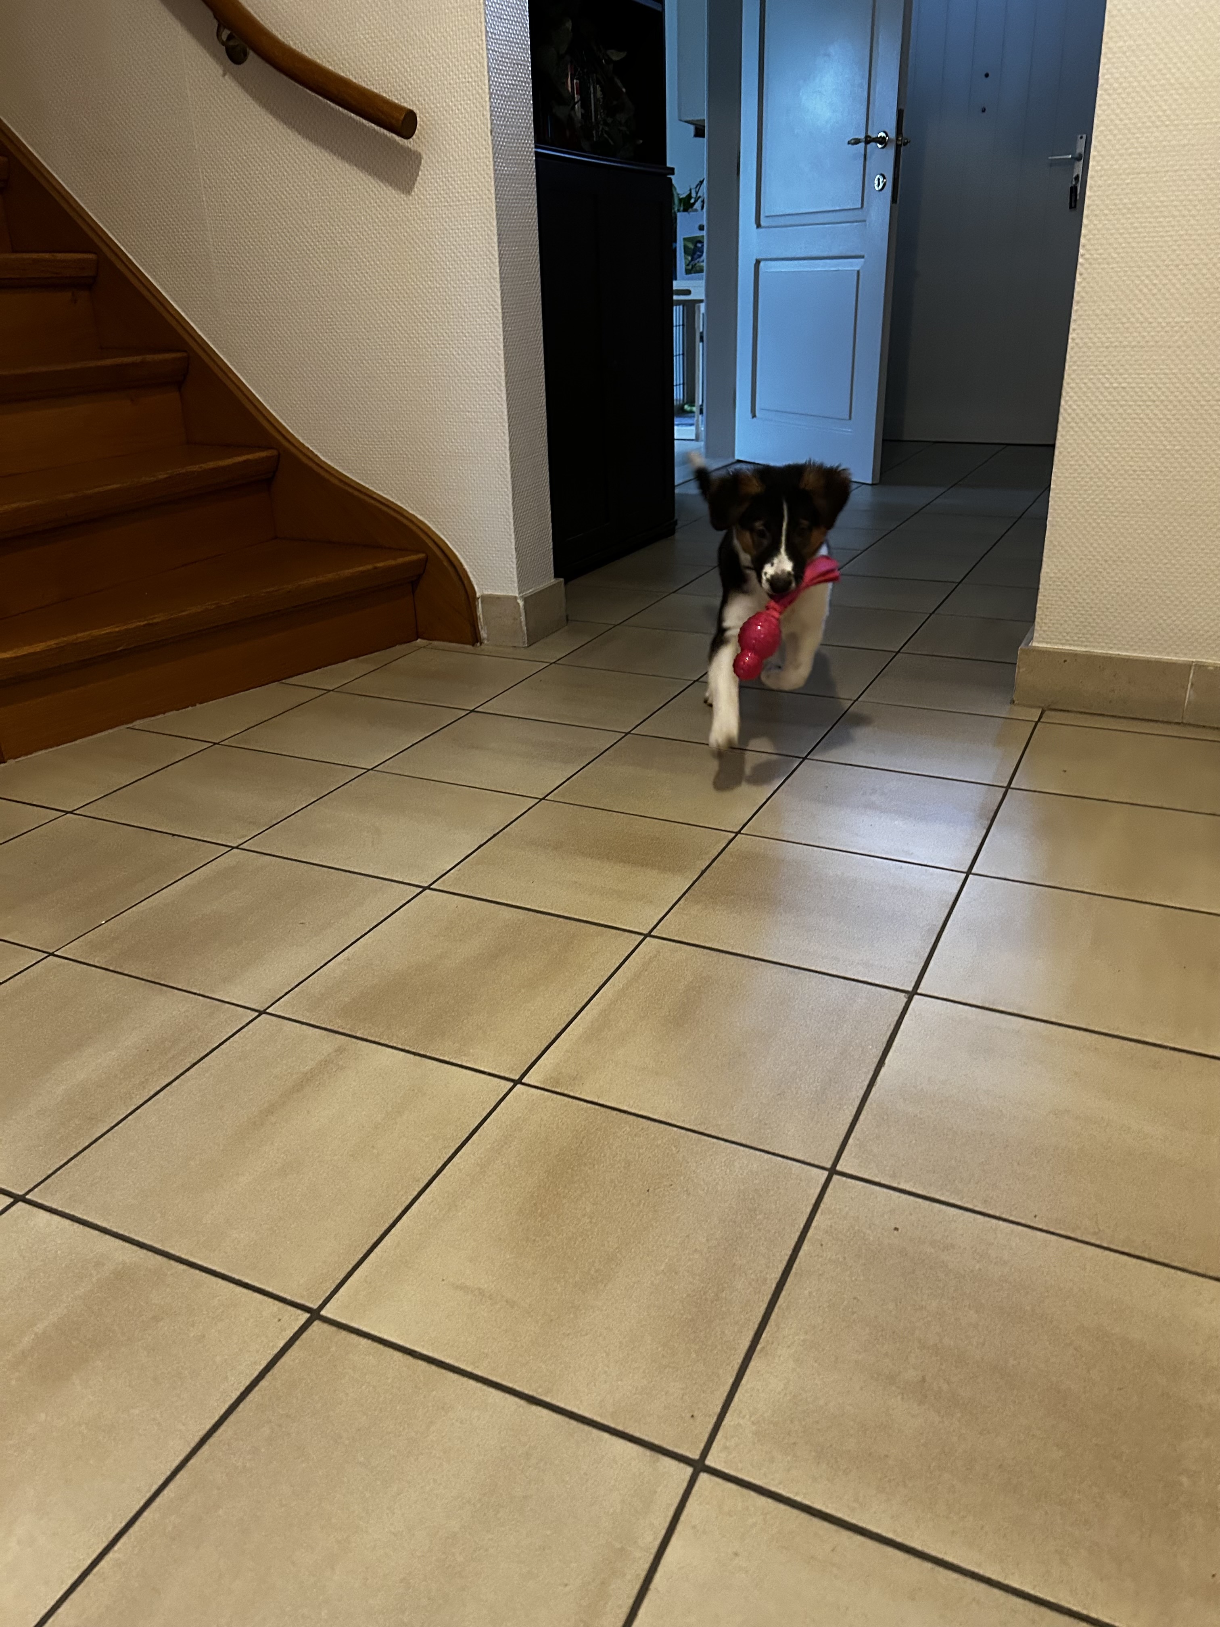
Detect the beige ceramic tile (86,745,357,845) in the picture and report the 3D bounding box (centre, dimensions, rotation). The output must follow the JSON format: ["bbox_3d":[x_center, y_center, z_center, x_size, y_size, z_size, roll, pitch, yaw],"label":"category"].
[{"bbox_3d":[-0.573,-0.029,1.820,0.297,0.010,0.297,10,26,24],"label":"beige ceramic tile"}]

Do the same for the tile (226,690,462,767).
[{"bbox_3d":[-0.442,-0.141,2.068,0.297,0.012,0.297,10,26,24],"label":"tile"}]

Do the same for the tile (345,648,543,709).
[{"bbox_3d":[-0.312,-0.254,2.322,0.297,0.012,0.297,10,26,24],"label":"tile"}]

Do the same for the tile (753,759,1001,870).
[{"bbox_3d":[0.376,-0.001,1.710,0.297,0.012,0.297,10,26,24],"label":"tile"}]

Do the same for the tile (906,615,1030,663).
[{"bbox_3d":[0.759,-0.340,2.450,0.282,0.012,0.297,10,26,24],"label":"tile"}]

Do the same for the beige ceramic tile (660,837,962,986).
[{"bbox_3d":[0.246,0.113,1.460,0.297,0.012,0.297,10,26,24],"label":"beige ceramic tile"}]

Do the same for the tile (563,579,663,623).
[{"bbox_3d":[-0.049,-0.479,2.811,0.285,0.010,0.297,10,26,24],"label":"tile"}]

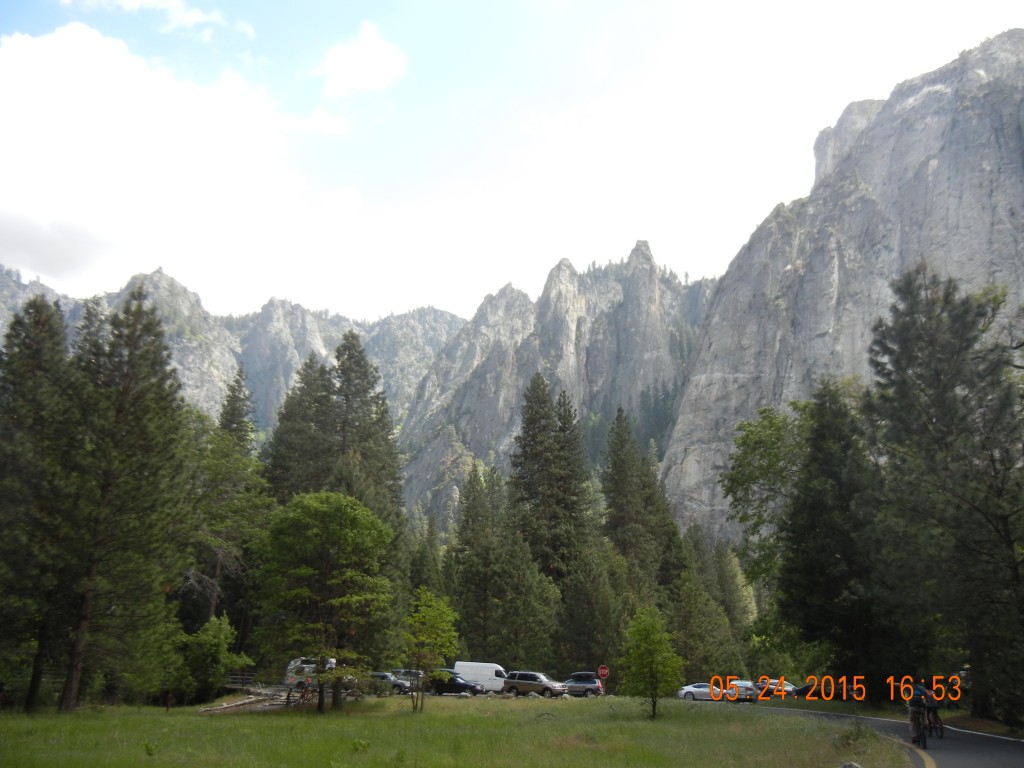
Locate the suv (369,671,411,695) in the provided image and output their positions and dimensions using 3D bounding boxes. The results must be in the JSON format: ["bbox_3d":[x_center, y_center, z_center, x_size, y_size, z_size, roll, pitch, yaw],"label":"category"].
[{"bbox_3d":[-9.922,22.871,68.000,4.550,1.600,1.820,-6,-20,23],"label":"suv"}]

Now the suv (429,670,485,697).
[{"bbox_3d":[-4.281,22.030,65.500,4.700,1.850,1.820,-6,-20,23],"label":"suv"}]

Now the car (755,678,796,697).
[{"bbox_3d":[21.756,25.005,73.000,4.500,1.470,1.800,0,-18,5],"label":"car"}]

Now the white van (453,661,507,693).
[{"bbox_3d":[-2.329,25.839,78.000,6.000,2.700,2.000,-2,-18,11],"label":"white van"}]

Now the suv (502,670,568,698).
[{"bbox_3d":[1.635,21.839,64.500,4.750,1.800,1.950,-6,-20,23],"label":"suv"}]

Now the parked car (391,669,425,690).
[{"bbox_3d":[-8.606,25.348,76.000,4.700,1.750,1.850,-5,-19,21],"label":"parked car"}]

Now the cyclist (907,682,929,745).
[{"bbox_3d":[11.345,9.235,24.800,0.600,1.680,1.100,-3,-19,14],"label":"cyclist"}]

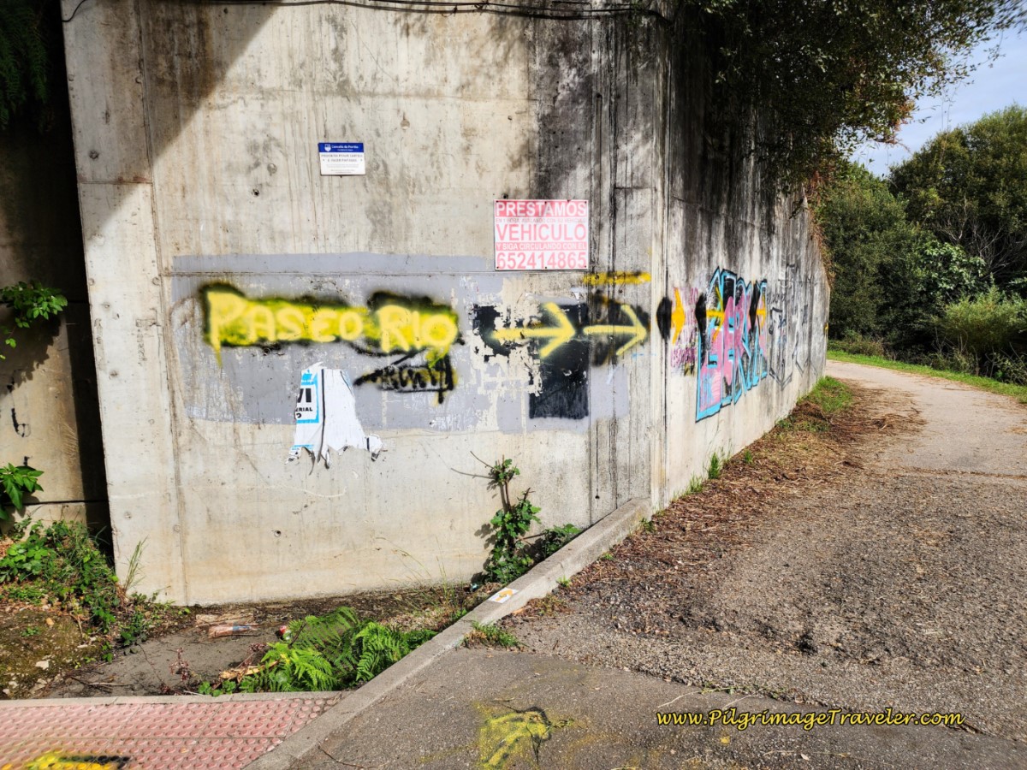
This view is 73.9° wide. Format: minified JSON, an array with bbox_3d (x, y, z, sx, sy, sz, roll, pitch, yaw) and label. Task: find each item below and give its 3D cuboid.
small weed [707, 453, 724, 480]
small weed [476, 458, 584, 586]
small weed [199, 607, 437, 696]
[{"bbox_3d":[1.962,0.787,6.642,0.130,0.250,0.130,-2,8,-10],"label":"small weed"},{"bbox_3d":[0.115,1.001,5.032,0.730,0.970,0.400,-2,8,-10],"label":"small weed"},{"bbox_3d":[-0.903,1.363,3.466,1.100,0.330,0.750,-2,8,-6],"label":"small weed"}]

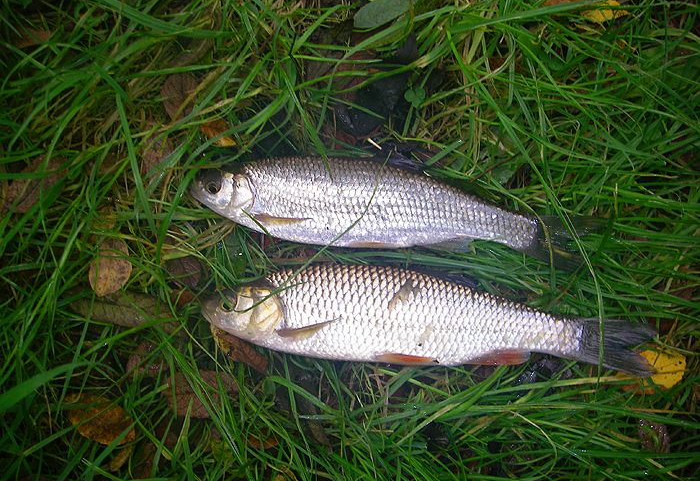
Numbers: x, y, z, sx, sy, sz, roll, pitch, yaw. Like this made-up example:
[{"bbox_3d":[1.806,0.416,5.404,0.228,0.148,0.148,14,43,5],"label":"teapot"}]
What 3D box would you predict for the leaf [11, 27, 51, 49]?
[{"bbox_3d":[-0.243,-0.154,0.584,0.033,0.008,0.016,-21,75,-6],"label":"leaf"}]

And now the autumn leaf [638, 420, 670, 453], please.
[{"bbox_3d":[0.198,0.127,0.499,0.020,0.009,0.025,-38,78,-10],"label":"autumn leaf"}]

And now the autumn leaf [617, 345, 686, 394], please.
[{"bbox_3d":[0.239,0.103,0.609,0.057,0.010,0.034,-7,70,-2],"label":"autumn leaf"}]

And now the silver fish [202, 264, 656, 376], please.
[{"bbox_3d":[0.060,0.063,0.597,0.351,0.048,0.067,5,70,2],"label":"silver fish"}]

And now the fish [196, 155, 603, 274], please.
[{"bbox_3d":[0.037,-0.026,0.629,0.337,0.042,0.078,6,70,2],"label":"fish"}]

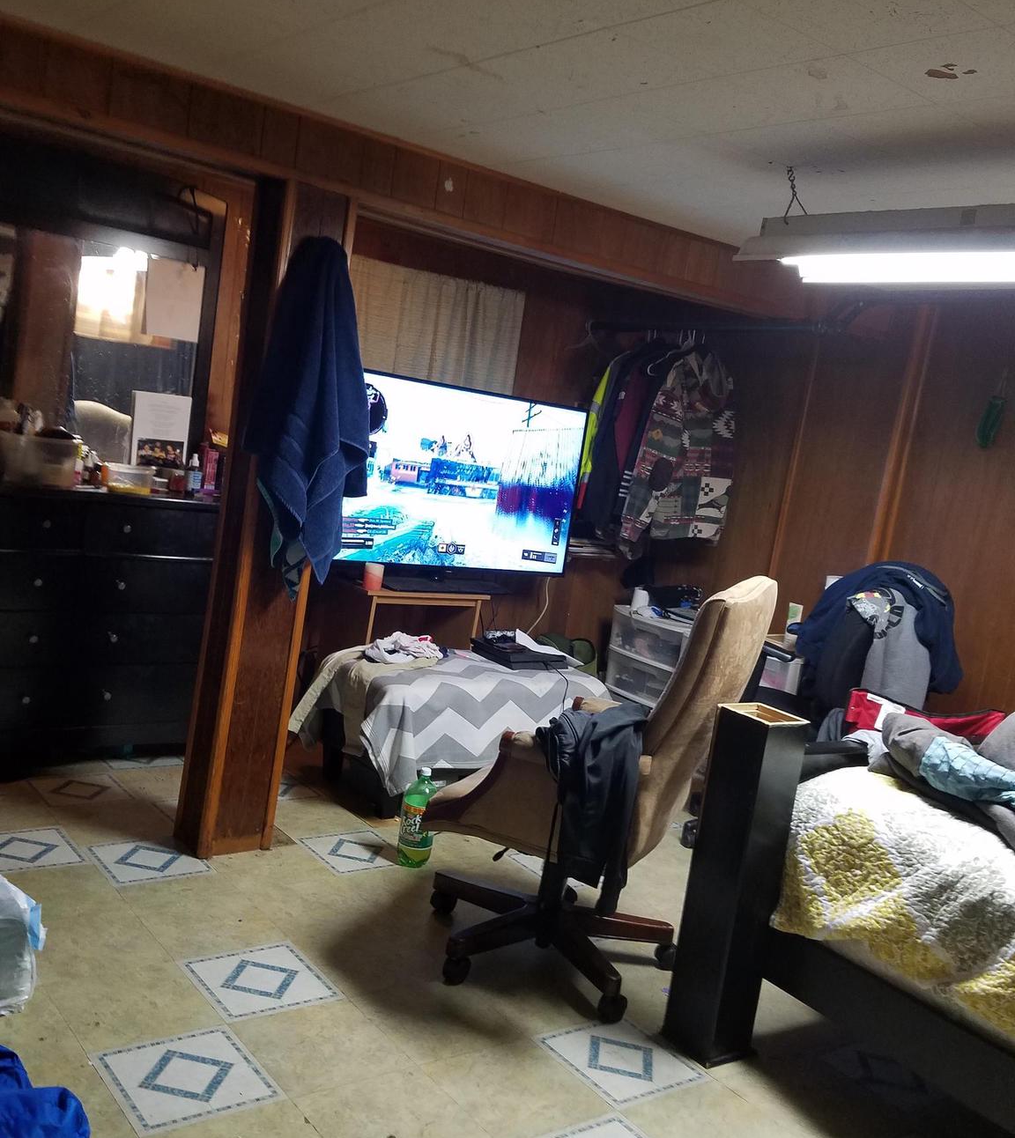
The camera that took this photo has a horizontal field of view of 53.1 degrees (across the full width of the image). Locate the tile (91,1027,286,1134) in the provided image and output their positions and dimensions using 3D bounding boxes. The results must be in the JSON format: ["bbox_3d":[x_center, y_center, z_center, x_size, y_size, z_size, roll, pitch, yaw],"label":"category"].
[{"bbox_3d":[-0.653,1.041,2.083,0.290,0.010,0.290,5,7,-39],"label":"tile"}]

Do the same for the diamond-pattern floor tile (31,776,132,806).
[{"bbox_3d":[-1.488,0.770,3.557,0.305,0.010,0.305,4,7,-39],"label":"diamond-pattern floor tile"}]

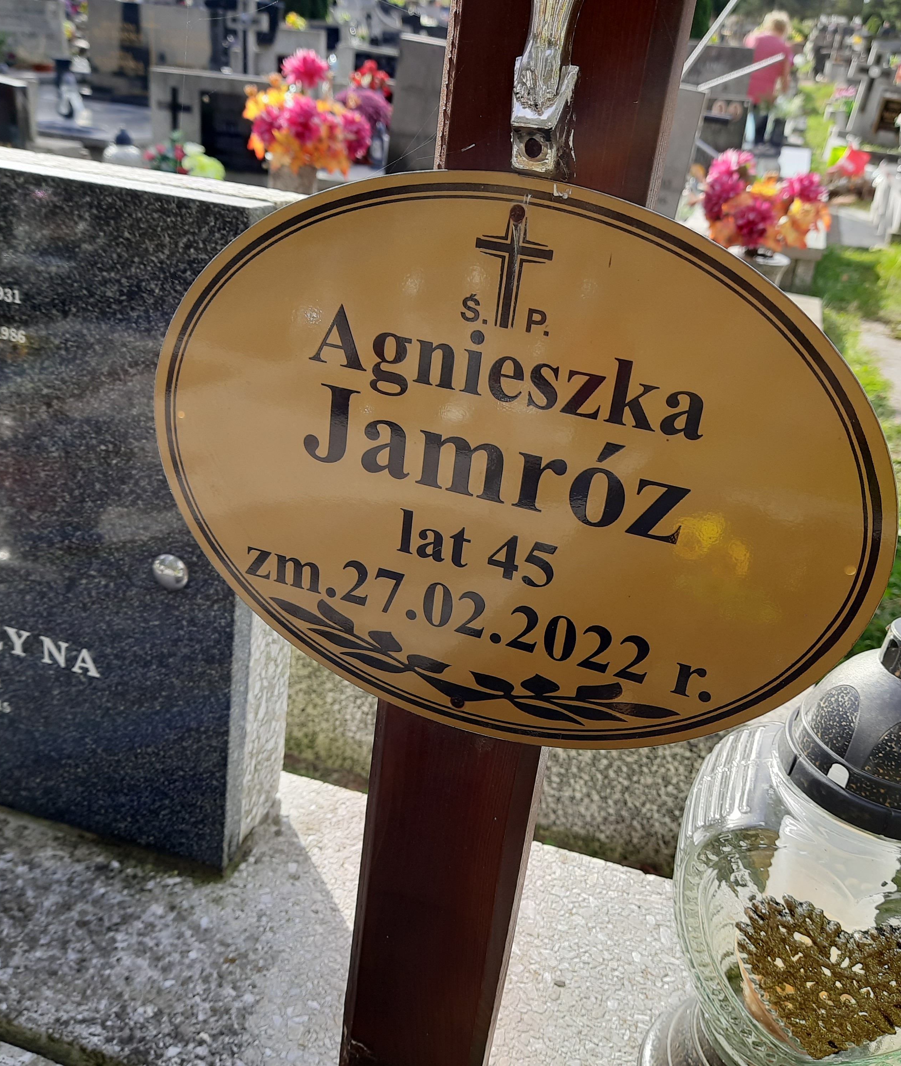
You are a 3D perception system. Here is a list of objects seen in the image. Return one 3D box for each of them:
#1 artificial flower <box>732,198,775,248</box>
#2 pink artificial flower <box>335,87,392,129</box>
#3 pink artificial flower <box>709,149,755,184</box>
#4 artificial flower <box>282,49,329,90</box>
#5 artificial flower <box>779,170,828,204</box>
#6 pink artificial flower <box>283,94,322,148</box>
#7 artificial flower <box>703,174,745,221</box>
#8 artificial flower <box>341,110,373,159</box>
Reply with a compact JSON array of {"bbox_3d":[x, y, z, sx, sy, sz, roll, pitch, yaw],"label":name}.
[{"bbox_3d":[0.786,-0.806,2.660,0.115,0.130,0.095,13,28,12],"label":"artificial flower"},{"bbox_3d":[-0.253,-1.243,3.000,0.155,0.130,0.140,3,28,-6],"label":"pink artificial flower"},{"bbox_3d":[0.755,-0.987,2.760,0.120,0.105,0.105,17,29,20],"label":"pink artificial flower"},{"bbox_3d":[-0.400,-1.275,2.820,0.128,0.110,0.105,2,28,-9],"label":"artificial flower"},{"bbox_3d":[0.934,-0.912,2.720,0.120,0.095,0.110,5,28,-4],"label":"artificial flower"},{"bbox_3d":[-0.396,-1.105,2.750,0.115,0.135,0.095,2,28,-9],"label":"pink artificial flower"},{"bbox_3d":[0.720,-0.881,2.700,0.100,0.122,0.112,-20,38,-41],"label":"artificial flower"},{"bbox_3d":[-0.254,-1.078,2.780,0.110,0.125,0.100,-20,38,-41],"label":"artificial flower"}]

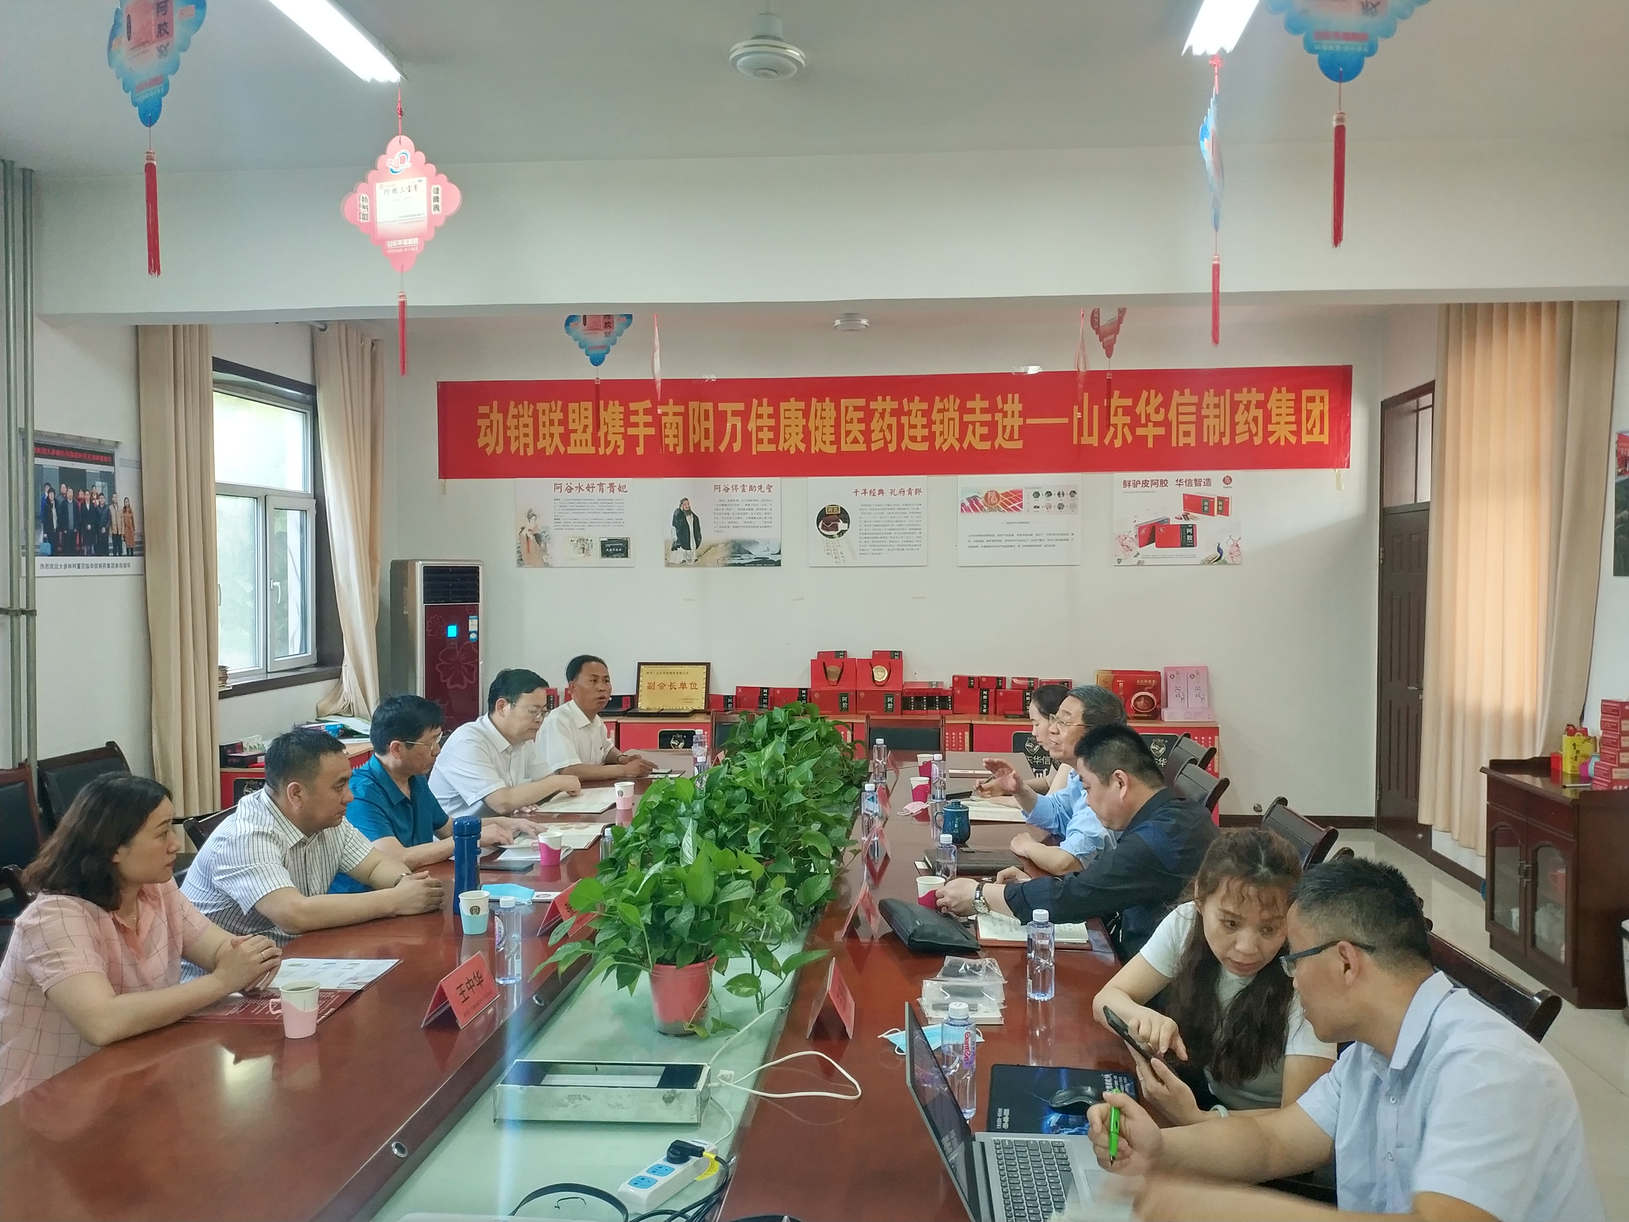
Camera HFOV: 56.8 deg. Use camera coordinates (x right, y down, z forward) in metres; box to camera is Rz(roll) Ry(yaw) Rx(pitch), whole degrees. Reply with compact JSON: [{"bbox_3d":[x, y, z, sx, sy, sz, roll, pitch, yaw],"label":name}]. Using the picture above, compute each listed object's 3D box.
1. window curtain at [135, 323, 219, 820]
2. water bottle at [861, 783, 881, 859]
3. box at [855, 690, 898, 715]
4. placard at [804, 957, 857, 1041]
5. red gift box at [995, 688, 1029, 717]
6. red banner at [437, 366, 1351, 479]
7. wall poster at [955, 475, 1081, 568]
[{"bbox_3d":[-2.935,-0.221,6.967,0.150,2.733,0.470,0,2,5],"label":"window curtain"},{"bbox_3d":[0.195,0.695,5.210,0.061,0.194,0.061,0,1,5],"label":"water bottle"},{"bbox_3d":[0.422,0.594,9.848,0.290,0.160,0.090,0,1,5],"label":"box"},{"bbox_3d":[0.037,0.797,3.111,0.088,0.097,0.250,0,1,5],"label":"placard"},{"bbox_3d":[1.321,0.588,9.768,0.280,0.165,0.090,0,1,5],"label":"red gift box"},{"bbox_3d":[0.443,-1.198,9.695,5.863,0.649,0.012,0,2,5],"label":"red banner"},{"bbox_3d":[1.349,-0.590,9.928,0.806,0.611,0.015,0,1,5],"label":"wall poster"}]

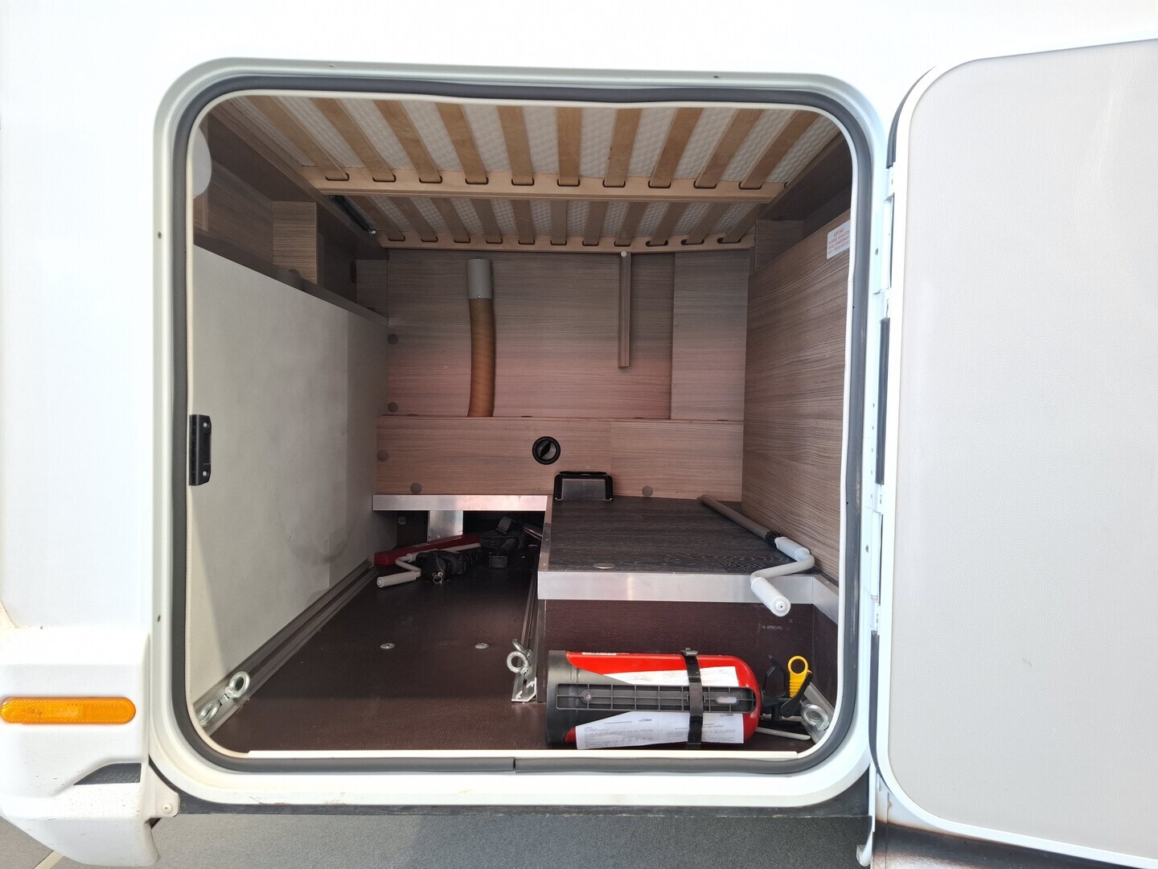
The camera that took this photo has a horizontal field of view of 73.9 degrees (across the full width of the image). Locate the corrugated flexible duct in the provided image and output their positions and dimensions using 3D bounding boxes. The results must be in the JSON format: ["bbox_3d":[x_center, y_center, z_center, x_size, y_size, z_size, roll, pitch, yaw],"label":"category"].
[{"bbox_3d":[-0.268,-0.266,2.102,0.074,0.433,0.070,1,3,0],"label":"corrugated flexible duct"}]

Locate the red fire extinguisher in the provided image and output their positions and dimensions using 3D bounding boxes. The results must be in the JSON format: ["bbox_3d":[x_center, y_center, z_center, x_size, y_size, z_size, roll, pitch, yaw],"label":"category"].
[{"bbox_3d":[0.102,0.344,0.998,0.293,0.117,0.122,1,3,0],"label":"red fire extinguisher"}]

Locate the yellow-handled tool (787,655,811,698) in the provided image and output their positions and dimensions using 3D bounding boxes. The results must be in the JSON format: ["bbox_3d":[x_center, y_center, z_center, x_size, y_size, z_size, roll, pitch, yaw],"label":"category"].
[{"bbox_3d":[0.288,0.315,1.005,0.028,0.056,0.012,6,3,-1],"label":"yellow-handled tool"}]

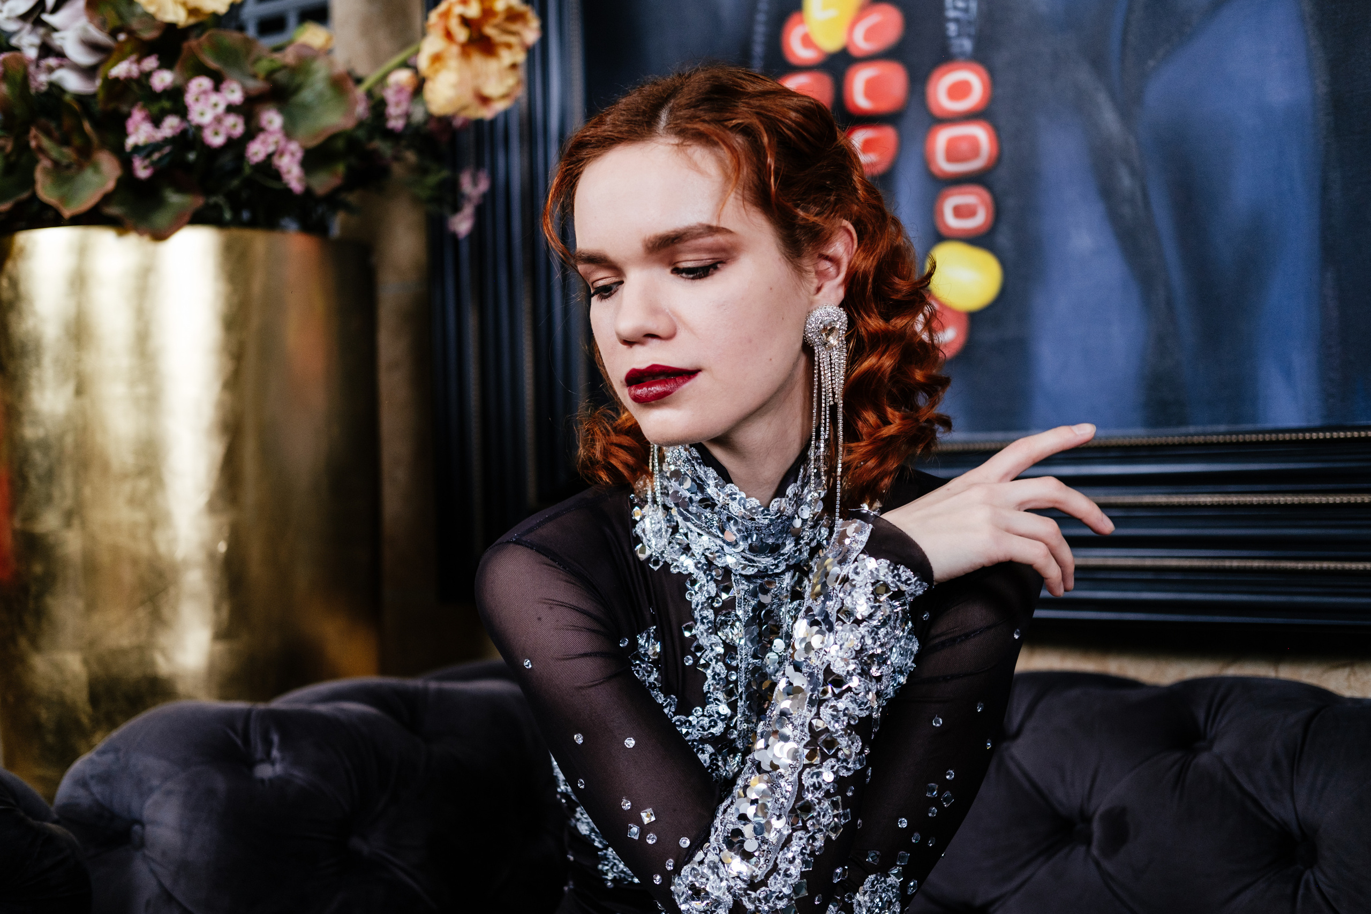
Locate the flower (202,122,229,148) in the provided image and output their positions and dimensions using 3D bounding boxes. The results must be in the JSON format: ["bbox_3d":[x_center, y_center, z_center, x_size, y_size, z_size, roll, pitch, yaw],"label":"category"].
[{"bbox_3d":[-0.424,-0.290,1.820,0.022,0.022,0.020,-2,1,-12],"label":"flower"}]

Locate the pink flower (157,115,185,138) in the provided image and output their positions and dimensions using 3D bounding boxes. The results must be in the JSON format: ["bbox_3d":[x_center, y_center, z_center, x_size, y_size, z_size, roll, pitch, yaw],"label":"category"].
[{"bbox_3d":[-0.464,-0.298,1.820,0.023,0.020,0.020,-2,1,-12],"label":"pink flower"}]

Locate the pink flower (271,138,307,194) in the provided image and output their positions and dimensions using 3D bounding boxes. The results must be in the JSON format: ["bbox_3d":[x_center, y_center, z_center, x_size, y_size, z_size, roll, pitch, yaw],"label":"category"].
[{"bbox_3d":[-0.362,-0.265,1.840,0.031,0.047,0.033,-2,1,-12],"label":"pink flower"}]

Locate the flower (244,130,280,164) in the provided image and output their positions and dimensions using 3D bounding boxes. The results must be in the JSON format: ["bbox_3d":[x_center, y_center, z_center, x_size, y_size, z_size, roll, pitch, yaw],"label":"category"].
[{"bbox_3d":[-0.386,-0.283,1.840,0.030,0.028,0.028,-2,1,-12],"label":"flower"}]

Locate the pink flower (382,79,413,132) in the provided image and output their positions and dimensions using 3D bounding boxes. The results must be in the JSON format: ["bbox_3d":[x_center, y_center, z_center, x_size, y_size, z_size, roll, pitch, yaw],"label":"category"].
[{"bbox_3d":[-0.274,-0.333,1.920,0.028,0.047,0.030,-2,1,-12],"label":"pink flower"}]

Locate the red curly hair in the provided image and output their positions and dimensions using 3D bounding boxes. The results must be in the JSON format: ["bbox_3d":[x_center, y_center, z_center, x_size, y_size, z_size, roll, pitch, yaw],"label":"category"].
[{"bbox_3d":[0.037,-0.105,1.250,0.235,0.280,0.265,-1,9,38],"label":"red curly hair"}]

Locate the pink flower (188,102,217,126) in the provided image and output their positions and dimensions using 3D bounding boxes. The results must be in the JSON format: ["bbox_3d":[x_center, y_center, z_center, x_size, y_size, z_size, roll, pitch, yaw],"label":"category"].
[{"bbox_3d":[-0.436,-0.309,1.820,0.024,0.021,0.020,-2,1,-12],"label":"pink flower"}]

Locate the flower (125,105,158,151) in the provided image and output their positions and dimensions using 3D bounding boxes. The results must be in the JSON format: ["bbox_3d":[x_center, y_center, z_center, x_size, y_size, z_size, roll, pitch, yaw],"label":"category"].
[{"bbox_3d":[-0.493,-0.299,1.830,0.030,0.039,0.032,-2,1,-12],"label":"flower"}]

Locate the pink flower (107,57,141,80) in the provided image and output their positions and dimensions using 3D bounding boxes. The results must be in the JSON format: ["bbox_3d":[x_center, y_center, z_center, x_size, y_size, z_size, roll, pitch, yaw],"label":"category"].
[{"bbox_3d":[-0.512,-0.354,1.840,0.029,0.020,0.026,-2,1,-12],"label":"pink flower"}]

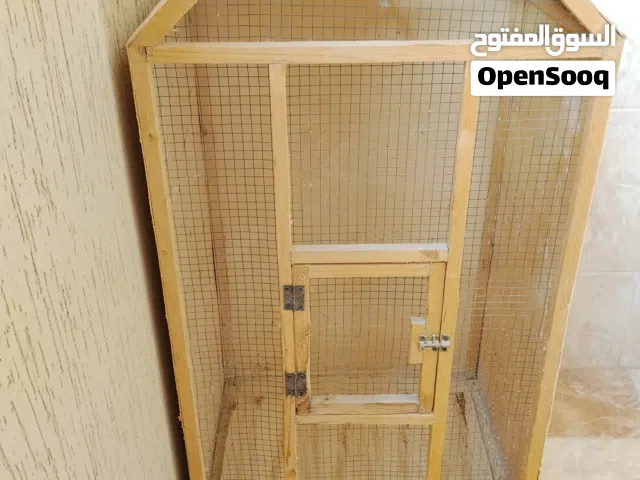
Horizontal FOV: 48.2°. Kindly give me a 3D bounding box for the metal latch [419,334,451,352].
[{"bbox_3d":[0.173,0.156,1.075,0.047,0.029,0.013,-1,28,-1],"label":"metal latch"}]

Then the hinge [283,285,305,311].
[{"bbox_3d":[-0.037,0.085,1.038,0.030,0.044,0.006,-1,28,-1],"label":"hinge"}]

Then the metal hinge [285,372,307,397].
[{"bbox_3d":[-0.037,0.226,1.114,0.032,0.045,0.006,-1,28,-1],"label":"metal hinge"}]

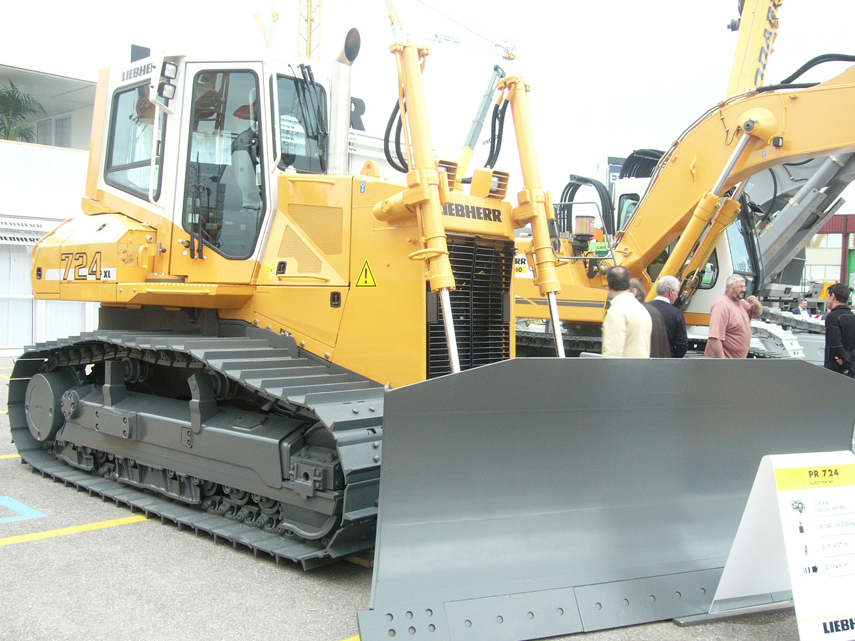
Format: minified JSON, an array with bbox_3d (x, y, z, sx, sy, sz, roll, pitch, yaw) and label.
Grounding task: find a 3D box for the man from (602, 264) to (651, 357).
[{"bbox_3d":[1.650,0.422,7.150,0.480,1.730,0.310,0,2,-34],"label":"man"}]

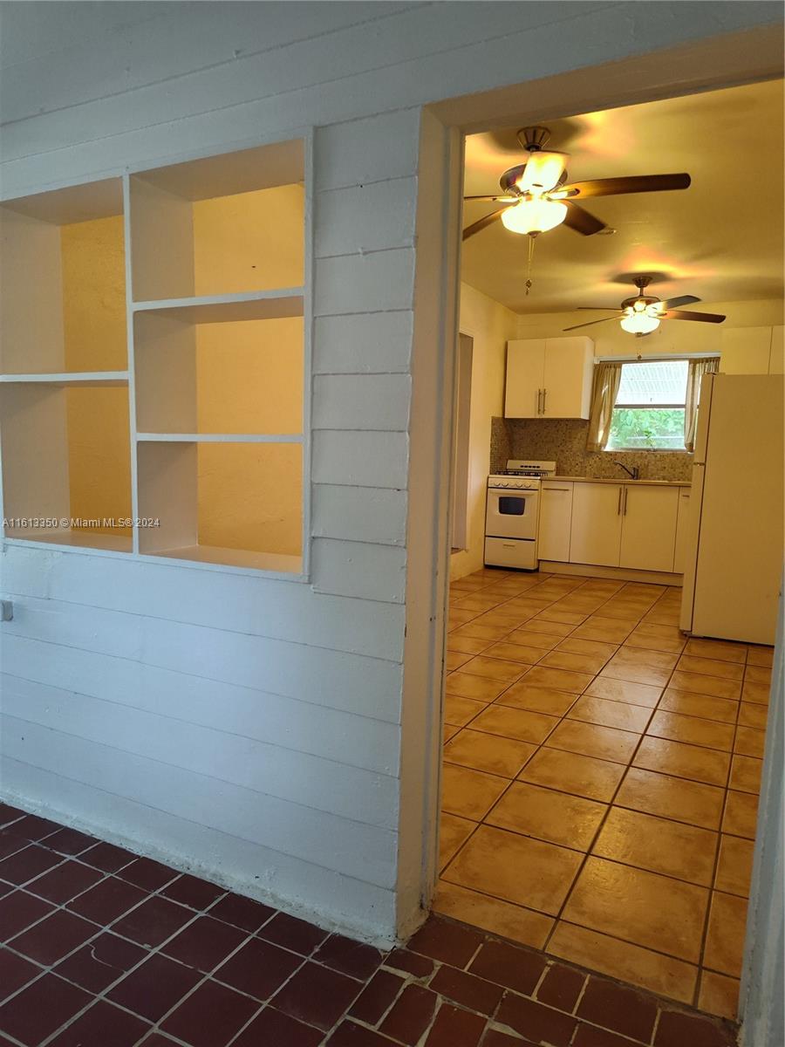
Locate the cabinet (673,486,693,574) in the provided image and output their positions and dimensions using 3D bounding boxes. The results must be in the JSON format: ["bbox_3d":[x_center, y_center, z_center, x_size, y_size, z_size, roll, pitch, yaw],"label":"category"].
[{"bbox_3d":[2.777,0.043,6.206,0.380,0.780,0.610,5,7,28],"label":"cabinet"}]

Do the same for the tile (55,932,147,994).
[{"bbox_3d":[-0.674,1.023,1.618,0.151,0.013,0.149,5,7,27],"label":"tile"}]

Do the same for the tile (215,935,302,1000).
[{"bbox_3d":[-0.309,1.032,1.609,0.151,0.013,0.149,5,7,27],"label":"tile"}]

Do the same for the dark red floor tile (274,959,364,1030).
[{"bbox_3d":[-0.164,1.043,1.536,0.149,0.013,0.148,5,7,27],"label":"dark red floor tile"}]

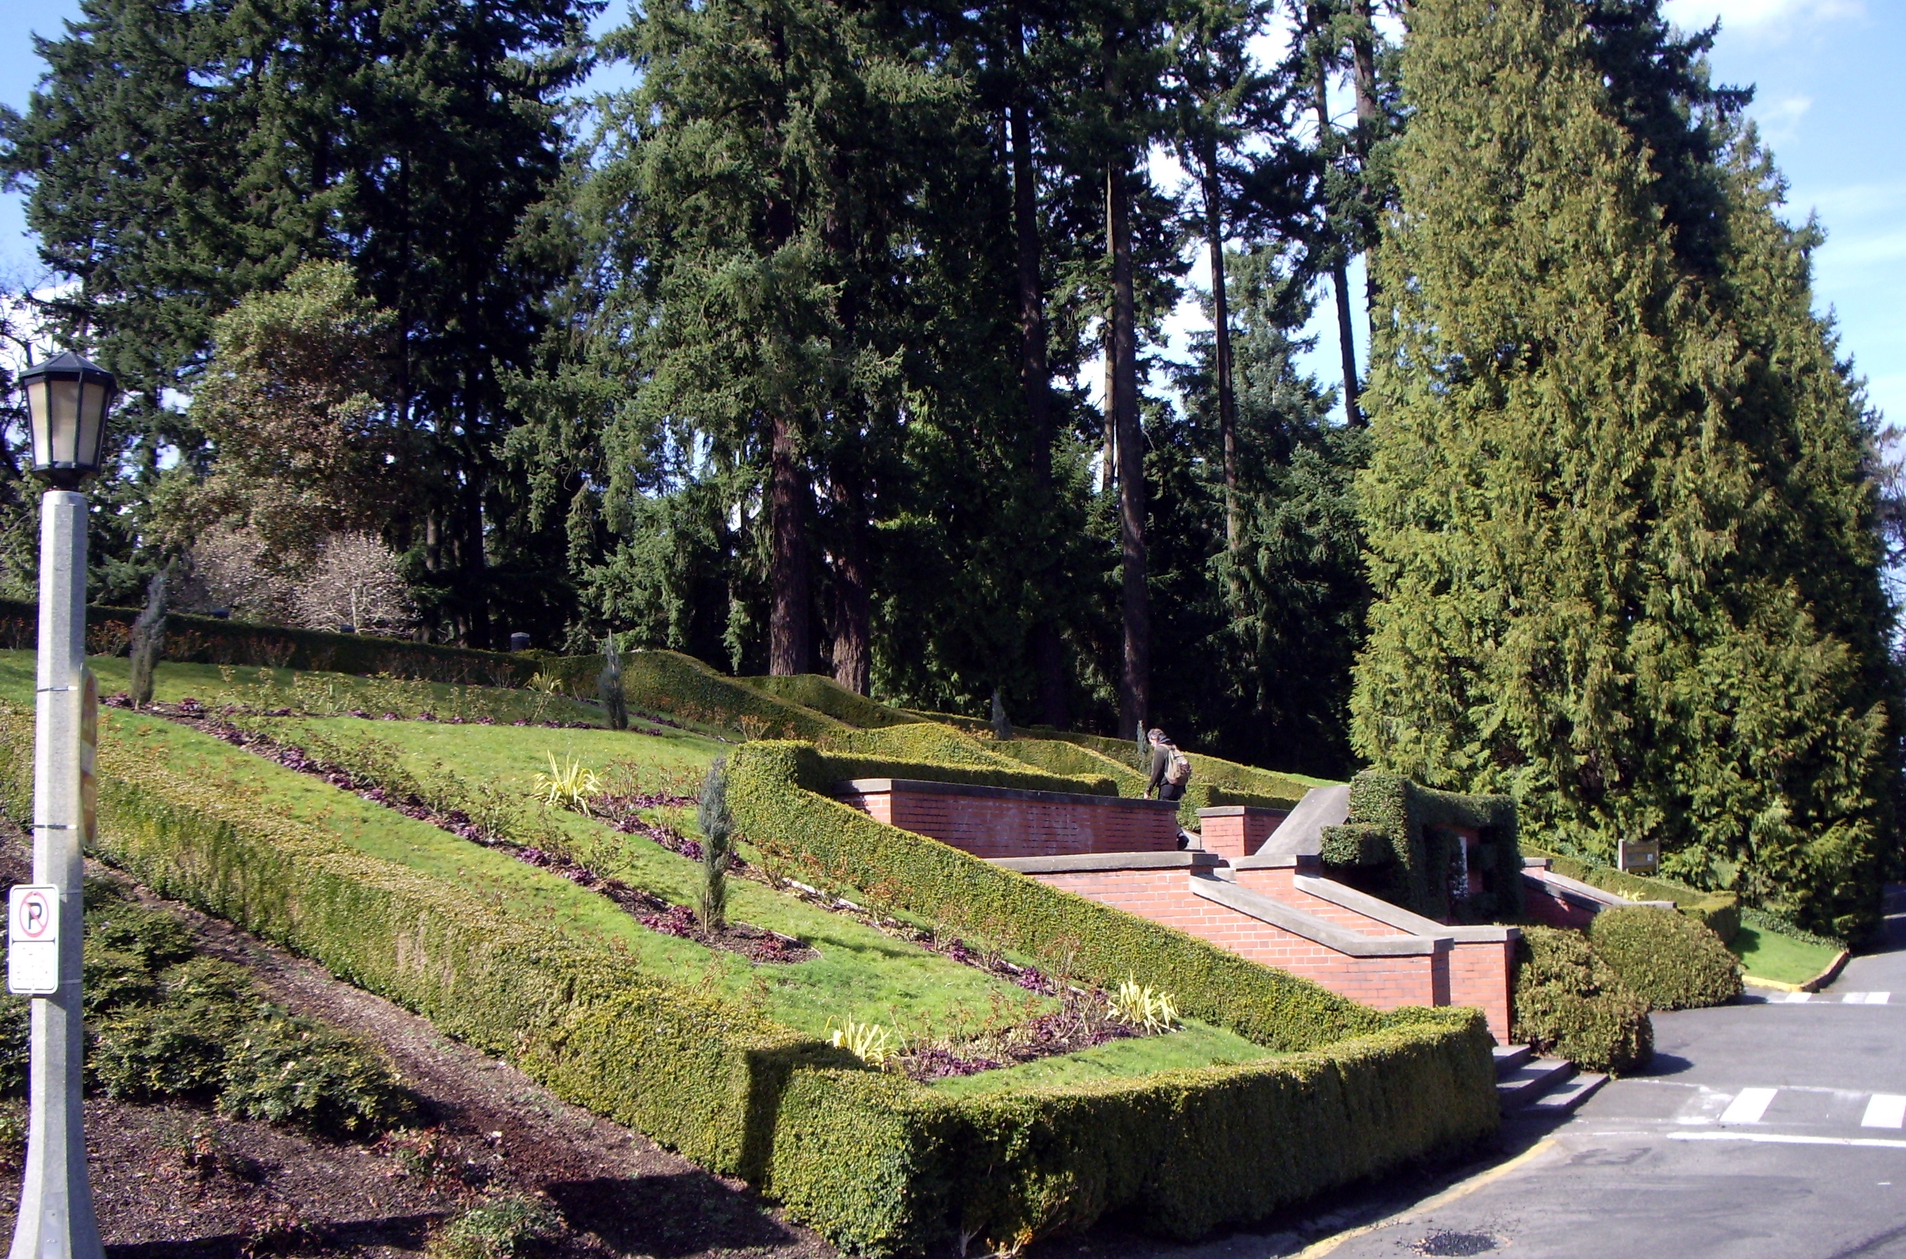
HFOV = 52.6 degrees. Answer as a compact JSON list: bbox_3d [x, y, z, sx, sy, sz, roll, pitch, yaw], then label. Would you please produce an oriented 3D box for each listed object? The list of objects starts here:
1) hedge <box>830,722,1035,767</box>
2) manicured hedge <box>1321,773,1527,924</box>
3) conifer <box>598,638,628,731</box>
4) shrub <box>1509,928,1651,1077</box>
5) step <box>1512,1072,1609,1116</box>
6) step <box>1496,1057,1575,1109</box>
[{"bbox_3d":[-0.221,1.880,26.435,3.100,1.100,0.850,-6,-8,26],"label":"hedge"},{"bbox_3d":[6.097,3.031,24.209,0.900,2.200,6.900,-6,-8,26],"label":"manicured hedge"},{"bbox_3d":[-3.753,0.589,21.311,0.320,1.050,0.320,-2,-7,0],"label":"conifer"},{"bbox_3d":[6.232,3.697,19.320,1.350,1.380,1.380,-6,-8,26],"label":"shrub"},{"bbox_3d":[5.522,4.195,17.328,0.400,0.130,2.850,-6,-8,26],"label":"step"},{"bbox_3d":[5.225,4.112,17.484,0.400,0.145,2.850,-6,-8,26],"label":"step"}]

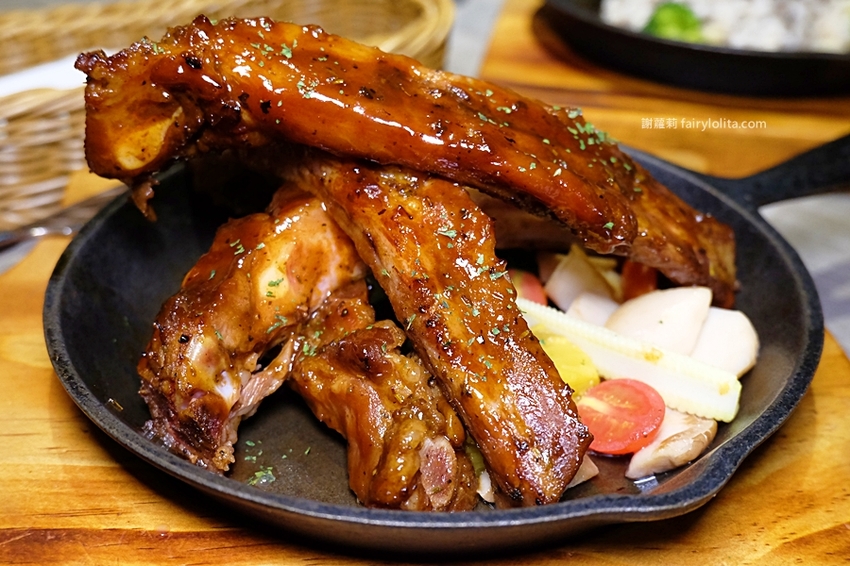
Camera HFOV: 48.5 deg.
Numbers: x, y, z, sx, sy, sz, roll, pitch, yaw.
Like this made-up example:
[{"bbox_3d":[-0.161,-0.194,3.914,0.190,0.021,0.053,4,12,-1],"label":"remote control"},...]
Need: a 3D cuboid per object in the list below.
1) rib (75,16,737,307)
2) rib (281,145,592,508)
[{"bbox_3d":[-0.003,-0.038,0.313,0.208,0.043,0.048,10,42,-12],"label":"rib"},{"bbox_3d":[0.005,0.000,0.295,0.037,0.026,0.140,-22,51,-12],"label":"rib"}]

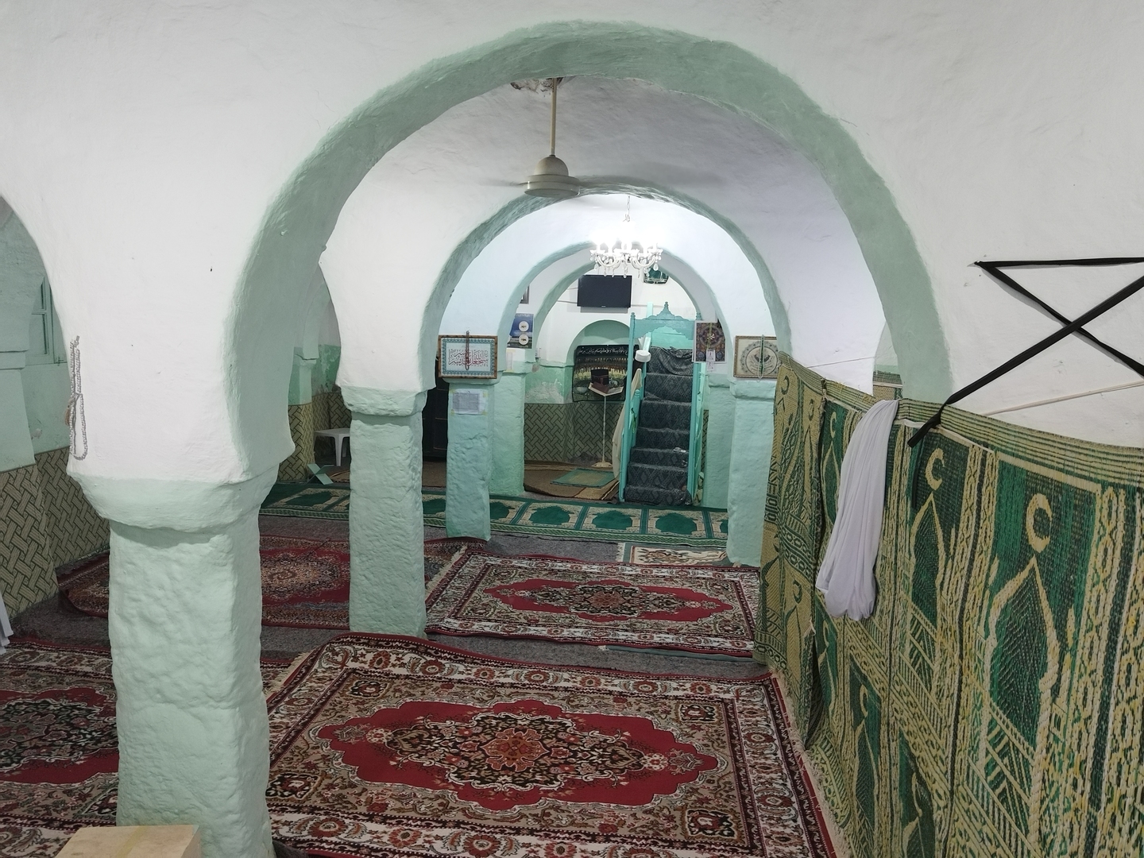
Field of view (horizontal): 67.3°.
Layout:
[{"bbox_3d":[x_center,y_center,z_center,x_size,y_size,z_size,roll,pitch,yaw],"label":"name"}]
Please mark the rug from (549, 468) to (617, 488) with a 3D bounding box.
[{"bbox_3d":[0.193,0.574,10.046,0.577,0.015,1.055,4,7,16],"label":"rug"}]

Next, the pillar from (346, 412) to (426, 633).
[{"bbox_3d":[-1.071,0.524,5.037,0.375,1.297,0.290,3,7,6],"label":"pillar"}]

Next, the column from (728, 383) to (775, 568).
[{"bbox_3d":[1.456,0.328,6.766,0.350,1.442,0.300,3,7,6],"label":"column"}]

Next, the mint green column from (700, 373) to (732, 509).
[{"bbox_3d":[1.556,0.109,8.891,0.350,1.372,0.310,3,7,6],"label":"mint green column"}]

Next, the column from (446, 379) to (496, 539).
[{"bbox_3d":[-0.841,0.249,7.258,0.345,1.325,0.290,3,7,6],"label":"column"}]

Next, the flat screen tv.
[{"bbox_3d":[0.442,-1.831,11.429,0.703,0.417,0.080,3,12,9],"label":"flat screen tv"}]

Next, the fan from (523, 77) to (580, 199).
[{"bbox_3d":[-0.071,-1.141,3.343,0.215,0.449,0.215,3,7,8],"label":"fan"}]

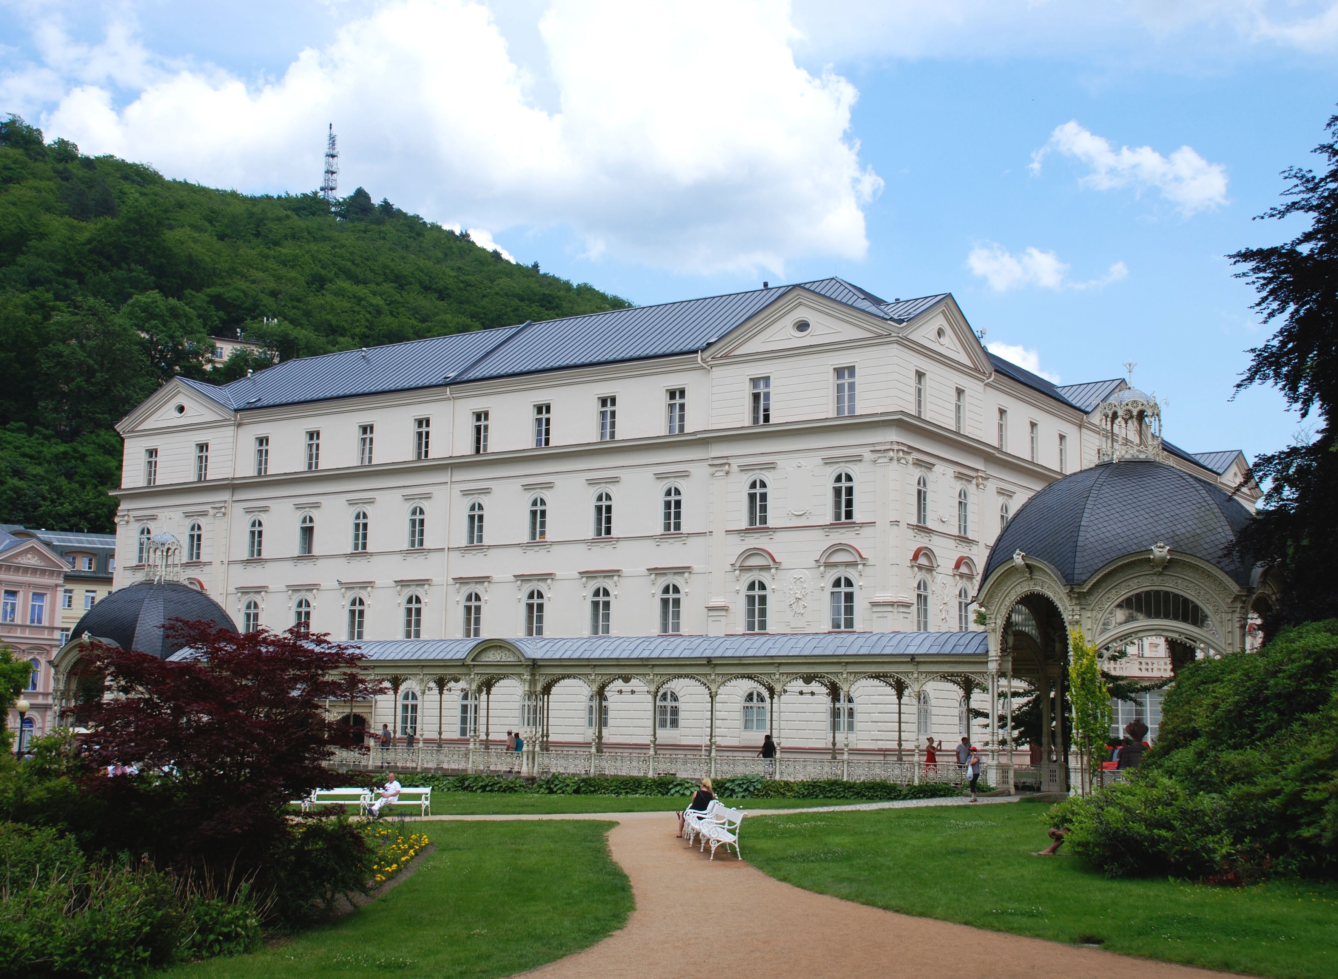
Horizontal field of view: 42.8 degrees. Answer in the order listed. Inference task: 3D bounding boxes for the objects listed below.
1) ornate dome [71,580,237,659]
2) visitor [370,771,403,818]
[{"bbox_3d":[-24.408,6.228,81.000,8.200,3.900,8.200,-4,-10,33],"label":"ornate dome"},{"bbox_3d":[-8.112,8.748,49.000,0.550,1.230,0.800,-5,-10,36],"label":"visitor"}]

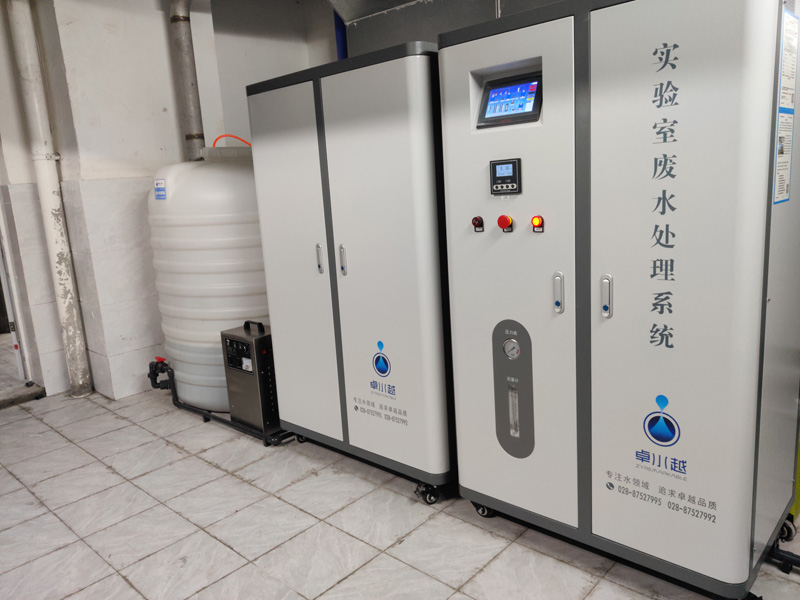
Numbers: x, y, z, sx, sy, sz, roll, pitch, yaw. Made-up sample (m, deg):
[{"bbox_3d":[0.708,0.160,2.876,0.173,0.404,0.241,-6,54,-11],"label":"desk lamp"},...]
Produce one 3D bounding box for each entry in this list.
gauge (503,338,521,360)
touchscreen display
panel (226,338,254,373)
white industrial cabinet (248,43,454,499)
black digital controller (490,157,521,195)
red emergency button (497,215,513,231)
[{"bbox_3d":[0.336,0.153,1.893,0.067,0.067,0.022,7,15,42],"label":"gauge"},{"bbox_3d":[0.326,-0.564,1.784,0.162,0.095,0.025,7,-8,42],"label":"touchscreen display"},{"bbox_3d":[-0.755,0.262,2.924,0.212,0.148,0.020,7,15,42],"label":"panel"},{"bbox_3d":[-0.046,-0.117,2.629,0.990,1.585,0.600,7,15,42],"label":"white industrial cabinet"},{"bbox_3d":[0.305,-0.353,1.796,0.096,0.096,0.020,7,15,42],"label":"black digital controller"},{"bbox_3d":[0.306,-0.227,1.815,0.041,0.041,0.032,7,15,42],"label":"red emergency button"}]

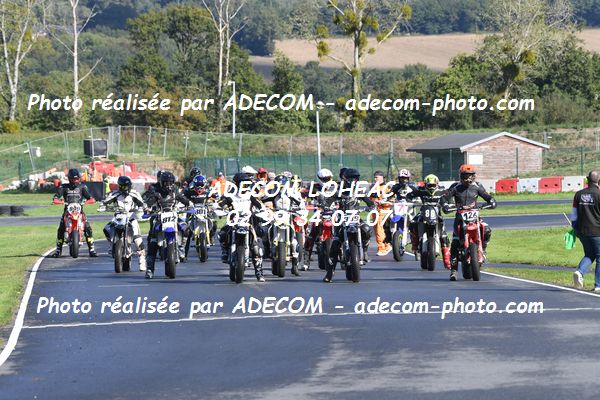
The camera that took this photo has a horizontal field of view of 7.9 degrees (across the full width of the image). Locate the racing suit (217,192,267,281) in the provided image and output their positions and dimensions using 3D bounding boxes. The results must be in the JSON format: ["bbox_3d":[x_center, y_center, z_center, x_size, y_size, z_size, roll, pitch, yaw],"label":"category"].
[{"bbox_3d":[-0.913,0.565,67.600,0.800,1.400,0.750,0,0,-2],"label":"racing suit"}]

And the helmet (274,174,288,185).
[{"bbox_3d":[-0.303,-0.290,71.800,0.260,0.270,0.330,0,0,-3],"label":"helmet"}]

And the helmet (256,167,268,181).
[{"bbox_3d":[-0.766,-0.506,88.500,0.250,0.280,0.330,0,0,-2],"label":"helmet"}]

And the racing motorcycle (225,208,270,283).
[{"bbox_3d":[-0.908,0.692,67.850,0.850,1.180,2.080,2,0,-3],"label":"racing motorcycle"}]

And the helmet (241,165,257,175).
[{"bbox_3d":[-0.891,-0.477,78.000,0.250,0.280,0.340,0,3,-38],"label":"helmet"}]

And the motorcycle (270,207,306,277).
[{"bbox_3d":[-0.296,0.656,69.300,0.780,1.130,2.050,0,0,-4],"label":"motorcycle"}]

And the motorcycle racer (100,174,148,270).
[{"bbox_3d":[-3.096,0.412,76.000,0.820,1.660,0.800,0,0,5],"label":"motorcycle racer"}]

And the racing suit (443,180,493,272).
[{"bbox_3d":[2.617,0.412,67.300,0.810,1.380,0.650,0,0,-5],"label":"racing suit"}]

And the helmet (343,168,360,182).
[{"bbox_3d":[0.828,-0.366,68.300,0.260,0.270,0.330,0,0,-9],"label":"helmet"}]

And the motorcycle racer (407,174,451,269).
[{"bbox_3d":[2.242,0.483,75.300,0.770,1.420,0.750,0,0,-3],"label":"motorcycle racer"}]

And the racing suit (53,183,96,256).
[{"bbox_3d":[-4.502,0.389,86.500,0.880,1.480,0.620,0,0,0],"label":"racing suit"}]

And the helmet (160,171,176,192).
[{"bbox_3d":[-2.094,-0.299,69.000,0.250,0.290,0.320,0,10,-8],"label":"helmet"}]

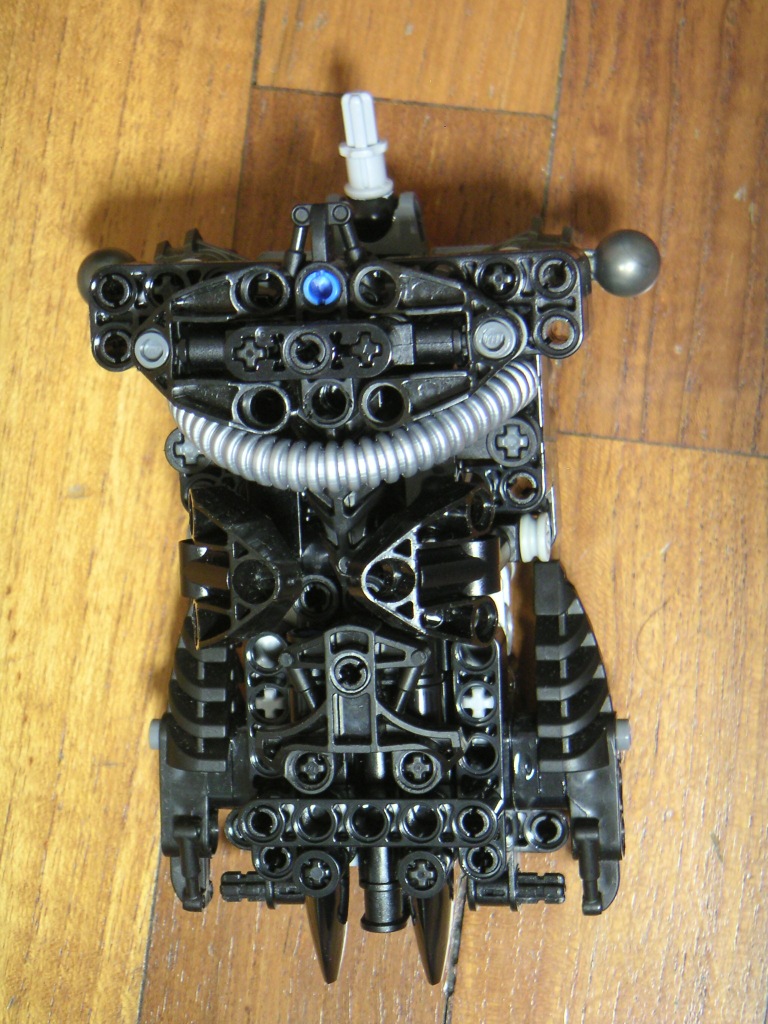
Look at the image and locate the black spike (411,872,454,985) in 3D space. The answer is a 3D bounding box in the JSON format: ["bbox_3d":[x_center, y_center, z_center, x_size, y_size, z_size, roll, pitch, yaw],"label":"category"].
[{"bbox_3d":[0.007,0.062,0.446,0.007,0.007,0.023,-2,93,8],"label":"black spike"}]

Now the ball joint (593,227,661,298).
[{"bbox_3d":[0.037,-0.038,0.433,0.010,0.010,0.010,-2,93,8],"label":"ball joint"}]

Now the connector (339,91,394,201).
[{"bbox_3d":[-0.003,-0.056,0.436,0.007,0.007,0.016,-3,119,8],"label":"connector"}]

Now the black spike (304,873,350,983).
[{"bbox_3d":[-0.009,0.062,0.447,0.007,0.007,0.023,-2,93,8],"label":"black spike"}]

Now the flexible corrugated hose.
[{"bbox_3d":[-0.004,-0.012,0.409,0.053,0.017,0.020,-2,93,8],"label":"flexible corrugated hose"}]

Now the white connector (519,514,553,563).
[{"bbox_3d":[0.023,0.004,0.430,0.004,0.007,0.007,-2,93,10],"label":"white connector"}]

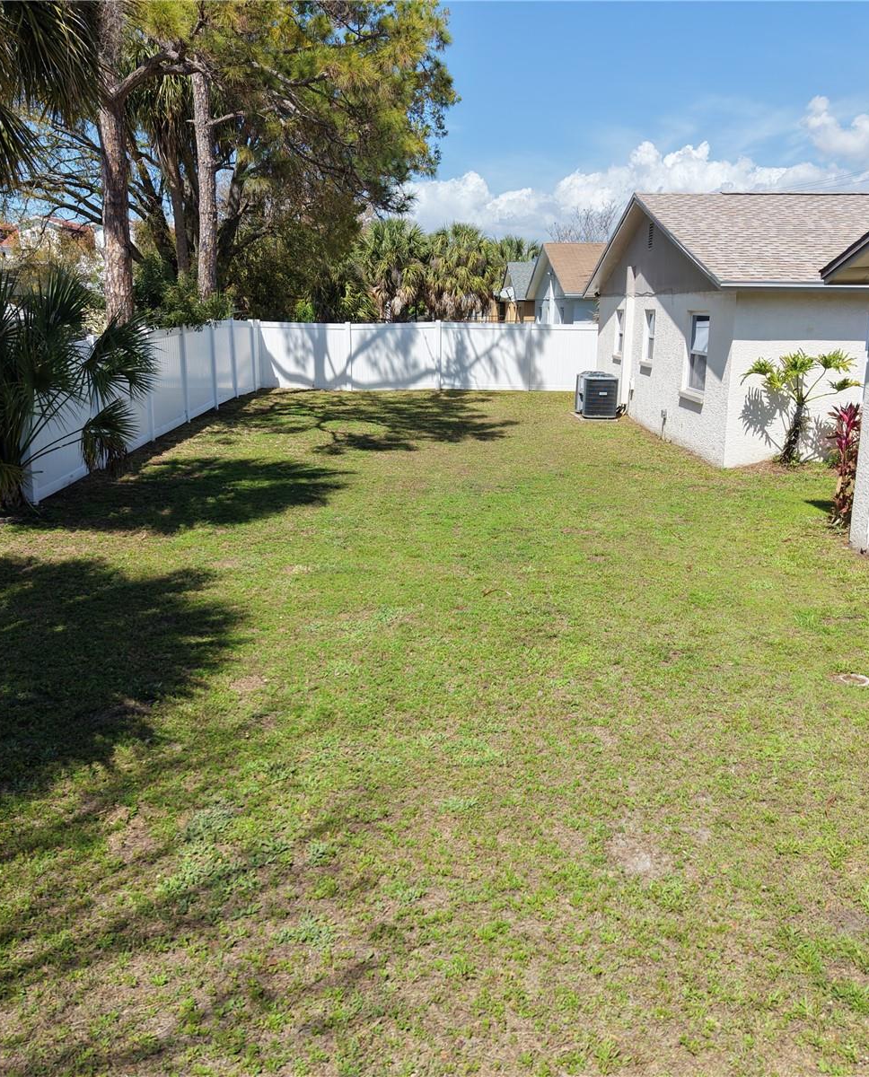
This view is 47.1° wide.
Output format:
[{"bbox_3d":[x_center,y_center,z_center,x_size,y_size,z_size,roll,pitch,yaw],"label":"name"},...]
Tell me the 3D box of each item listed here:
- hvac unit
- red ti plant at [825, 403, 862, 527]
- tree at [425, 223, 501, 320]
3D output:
[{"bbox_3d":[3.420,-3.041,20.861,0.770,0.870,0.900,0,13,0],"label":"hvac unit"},{"bbox_3d":[4.440,-0.797,10.684,0.500,1.280,0.500,0,13,0],"label":"red ti plant"},{"bbox_3d":[1.150,-9.871,39.796,3.100,5.500,3.100,0,13,0],"label":"tree"}]

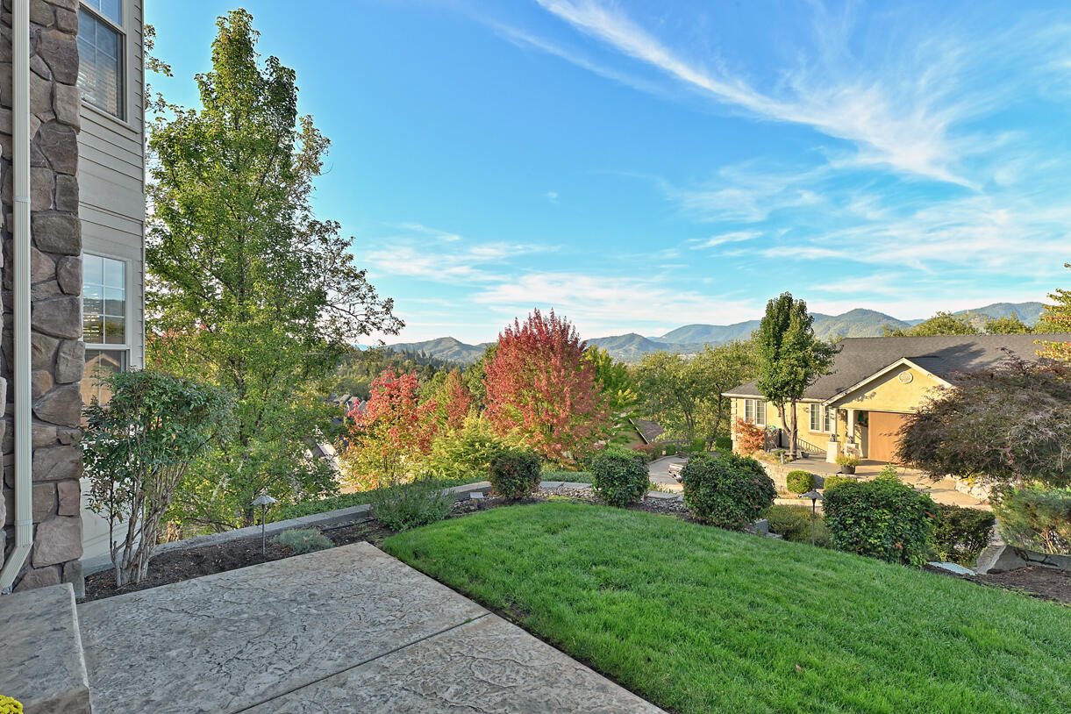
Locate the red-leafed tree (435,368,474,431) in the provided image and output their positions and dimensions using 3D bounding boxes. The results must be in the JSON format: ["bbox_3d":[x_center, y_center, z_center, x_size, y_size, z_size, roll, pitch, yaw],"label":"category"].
[{"bbox_3d":[-4.069,2.278,27.000,2.100,3.600,2.100,0,0,0],"label":"red-leafed tree"}]

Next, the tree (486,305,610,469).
[{"bbox_3d":[0.354,1.200,18.000,4.150,5.600,4.000,0,0,1],"label":"tree"}]

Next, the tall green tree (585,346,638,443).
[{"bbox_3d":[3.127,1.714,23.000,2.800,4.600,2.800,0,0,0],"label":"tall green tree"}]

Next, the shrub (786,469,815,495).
[{"bbox_3d":[9.300,4.405,18.800,0.930,0.870,0.920,0,0,26],"label":"shrub"}]

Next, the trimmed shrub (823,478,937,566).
[{"bbox_3d":[3.018,1.443,4.700,0.900,0.740,0.880,0,0,0],"label":"trimmed shrub"}]

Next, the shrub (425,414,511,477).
[{"bbox_3d":[-1.155,1.660,9.400,1.550,1.280,1.400,0,0,-7],"label":"shrub"}]

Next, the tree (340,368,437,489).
[{"bbox_3d":[-3.556,1.870,13.000,2.300,3.160,2.200,0,0,-15],"label":"tree"}]

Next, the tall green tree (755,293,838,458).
[{"bbox_3d":[11.394,0.828,23.500,3.400,7.200,3.400,0,0,0],"label":"tall green tree"}]

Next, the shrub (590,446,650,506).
[{"bbox_3d":[0.961,1.355,6.050,0.660,0.650,0.640,0,0,9],"label":"shrub"}]

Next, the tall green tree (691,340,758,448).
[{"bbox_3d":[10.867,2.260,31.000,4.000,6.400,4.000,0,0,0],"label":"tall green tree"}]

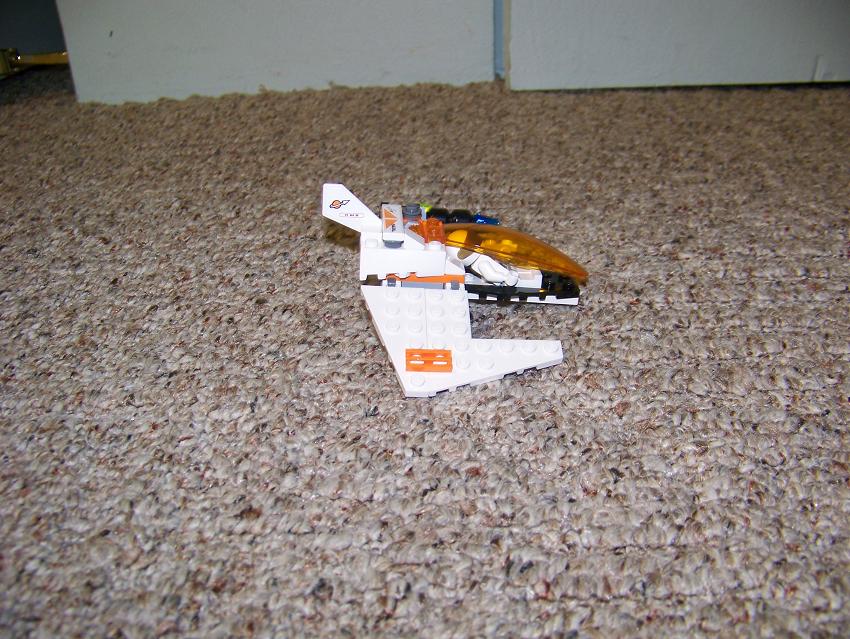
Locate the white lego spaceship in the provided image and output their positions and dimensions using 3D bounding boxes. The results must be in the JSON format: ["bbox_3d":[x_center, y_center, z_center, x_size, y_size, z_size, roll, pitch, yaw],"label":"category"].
[{"bbox_3d":[0.013,-0.027,0.339,0.106,0.051,0.135,2,28,-4],"label":"white lego spaceship"}]

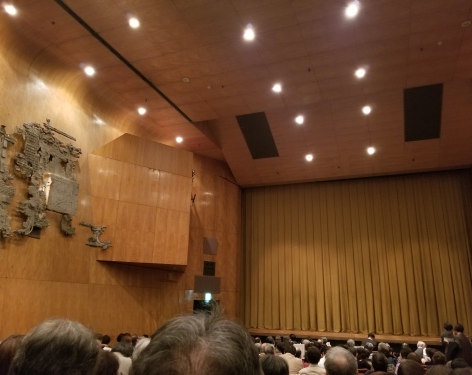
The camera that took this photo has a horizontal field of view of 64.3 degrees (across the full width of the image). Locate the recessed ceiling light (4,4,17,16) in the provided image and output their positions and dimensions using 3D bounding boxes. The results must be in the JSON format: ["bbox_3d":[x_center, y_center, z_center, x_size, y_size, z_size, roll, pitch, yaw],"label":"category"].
[{"bbox_3d":[-5.792,-4.576,9.653,0.250,0.130,0.250,-5,-14,20],"label":"recessed ceiling light"}]

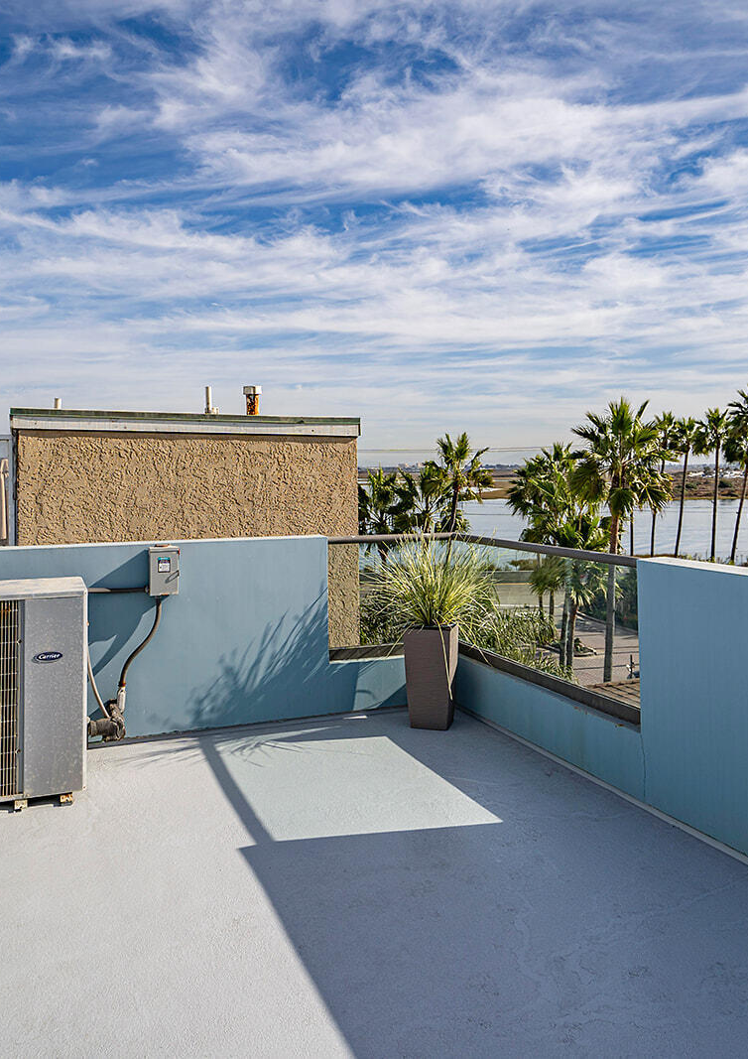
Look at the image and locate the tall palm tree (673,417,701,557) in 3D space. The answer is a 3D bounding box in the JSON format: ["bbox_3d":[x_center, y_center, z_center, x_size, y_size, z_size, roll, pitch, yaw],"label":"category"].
[{"bbox_3d":[28.678,-2.866,72.966,3.000,14.787,3.000,1,4,21],"label":"tall palm tree"}]

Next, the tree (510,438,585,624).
[{"bbox_3d":[9.692,0.808,44.142,4.000,11.142,4.000,1,4,12],"label":"tree"}]

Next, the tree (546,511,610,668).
[{"bbox_3d":[9.905,2.923,38.766,3.100,7.607,3.100,1,4,14],"label":"tree"}]

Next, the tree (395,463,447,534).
[{"bbox_3d":[2.912,1.131,47.169,3.400,10.110,3.400,0,4,4],"label":"tree"}]

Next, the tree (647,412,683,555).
[{"bbox_3d":[27.504,-3.523,75.498,3.200,15.122,3.200,1,4,20],"label":"tree"}]

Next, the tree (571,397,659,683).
[{"bbox_3d":[10.767,0.529,35.607,3.700,12.790,3.700,1,4,17],"label":"tree"}]

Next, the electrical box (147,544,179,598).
[{"bbox_3d":[-1.177,0.234,4.432,0.155,0.262,0.100,-2,4,-24],"label":"electrical box"}]

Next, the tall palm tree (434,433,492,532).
[{"bbox_3d":[5.000,0.374,44.381,3.300,11.560,3.300,0,4,6],"label":"tall palm tree"}]

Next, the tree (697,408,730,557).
[{"bbox_3d":[30.861,-3.206,71.942,3.300,15.597,3.300,2,4,23],"label":"tree"}]

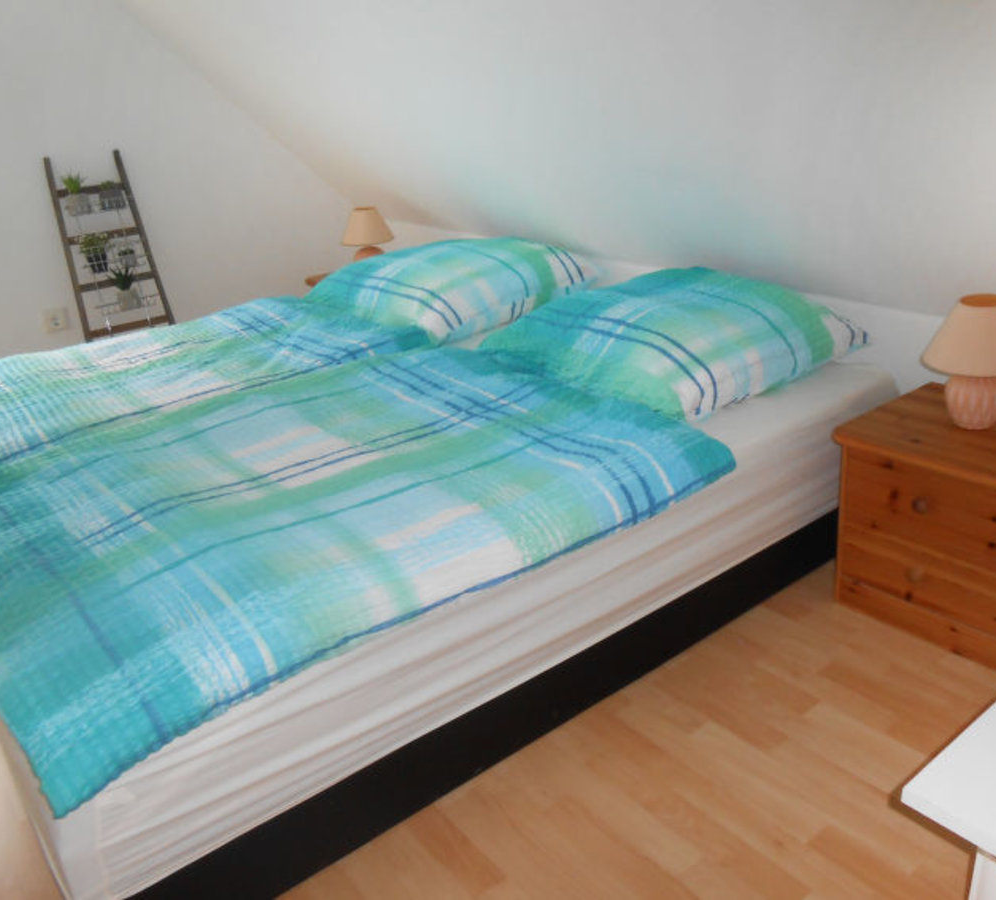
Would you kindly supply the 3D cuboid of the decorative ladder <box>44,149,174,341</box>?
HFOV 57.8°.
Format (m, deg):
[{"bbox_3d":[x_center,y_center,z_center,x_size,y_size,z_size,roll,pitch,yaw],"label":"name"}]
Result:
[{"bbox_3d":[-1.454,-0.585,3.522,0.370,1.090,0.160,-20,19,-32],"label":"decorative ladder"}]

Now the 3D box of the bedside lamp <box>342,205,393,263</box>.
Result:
[{"bbox_3d":[-0.552,-0.889,3.849,0.215,0.265,0.215,-20,27,-32],"label":"bedside lamp"}]

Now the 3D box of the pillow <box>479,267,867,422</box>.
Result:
[{"bbox_3d":[0.455,-0.337,2.448,0.660,0.195,0.770,-20,27,-32],"label":"pillow"}]

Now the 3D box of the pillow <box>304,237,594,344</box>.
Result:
[{"bbox_3d":[-0.180,-0.608,3.253,0.660,0.195,0.790,-20,27,-32],"label":"pillow"}]

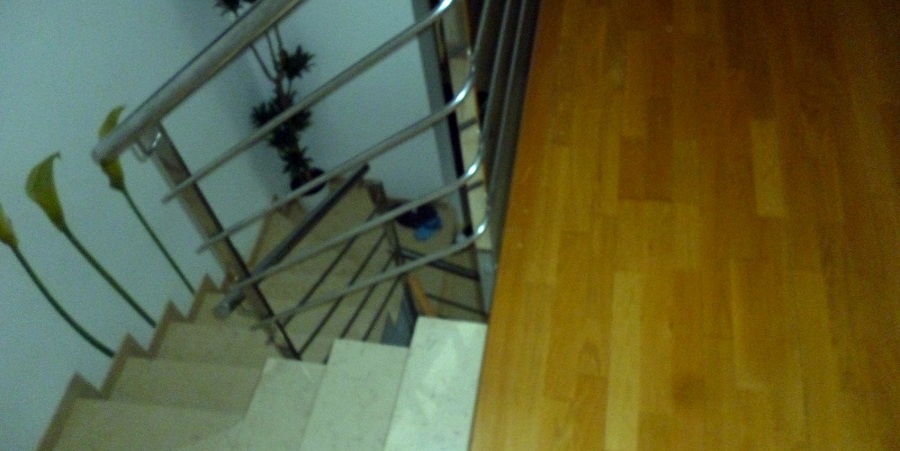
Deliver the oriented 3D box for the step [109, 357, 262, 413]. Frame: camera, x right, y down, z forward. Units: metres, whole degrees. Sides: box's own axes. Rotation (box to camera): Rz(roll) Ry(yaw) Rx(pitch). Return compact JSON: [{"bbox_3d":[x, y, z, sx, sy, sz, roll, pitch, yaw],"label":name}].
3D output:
[{"bbox_3d":[-0.919,0.726,2.908,0.860,0.171,0.270,4,54,11],"label":"step"}]

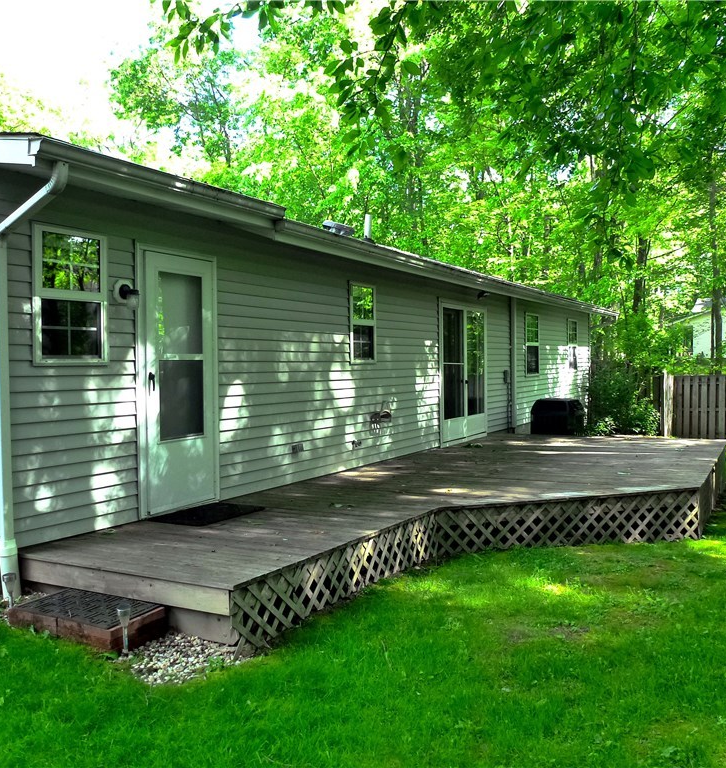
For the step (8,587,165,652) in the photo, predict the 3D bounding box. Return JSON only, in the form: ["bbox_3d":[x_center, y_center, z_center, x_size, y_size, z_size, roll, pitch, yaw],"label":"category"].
[{"bbox_3d":[-1.607,1.378,4.187,0.820,0.130,0.420,0,2,30],"label":"step"}]

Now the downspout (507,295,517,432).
[{"bbox_3d":[2.691,-0.356,12.714,0.090,2.460,0.090,0,2,30],"label":"downspout"}]

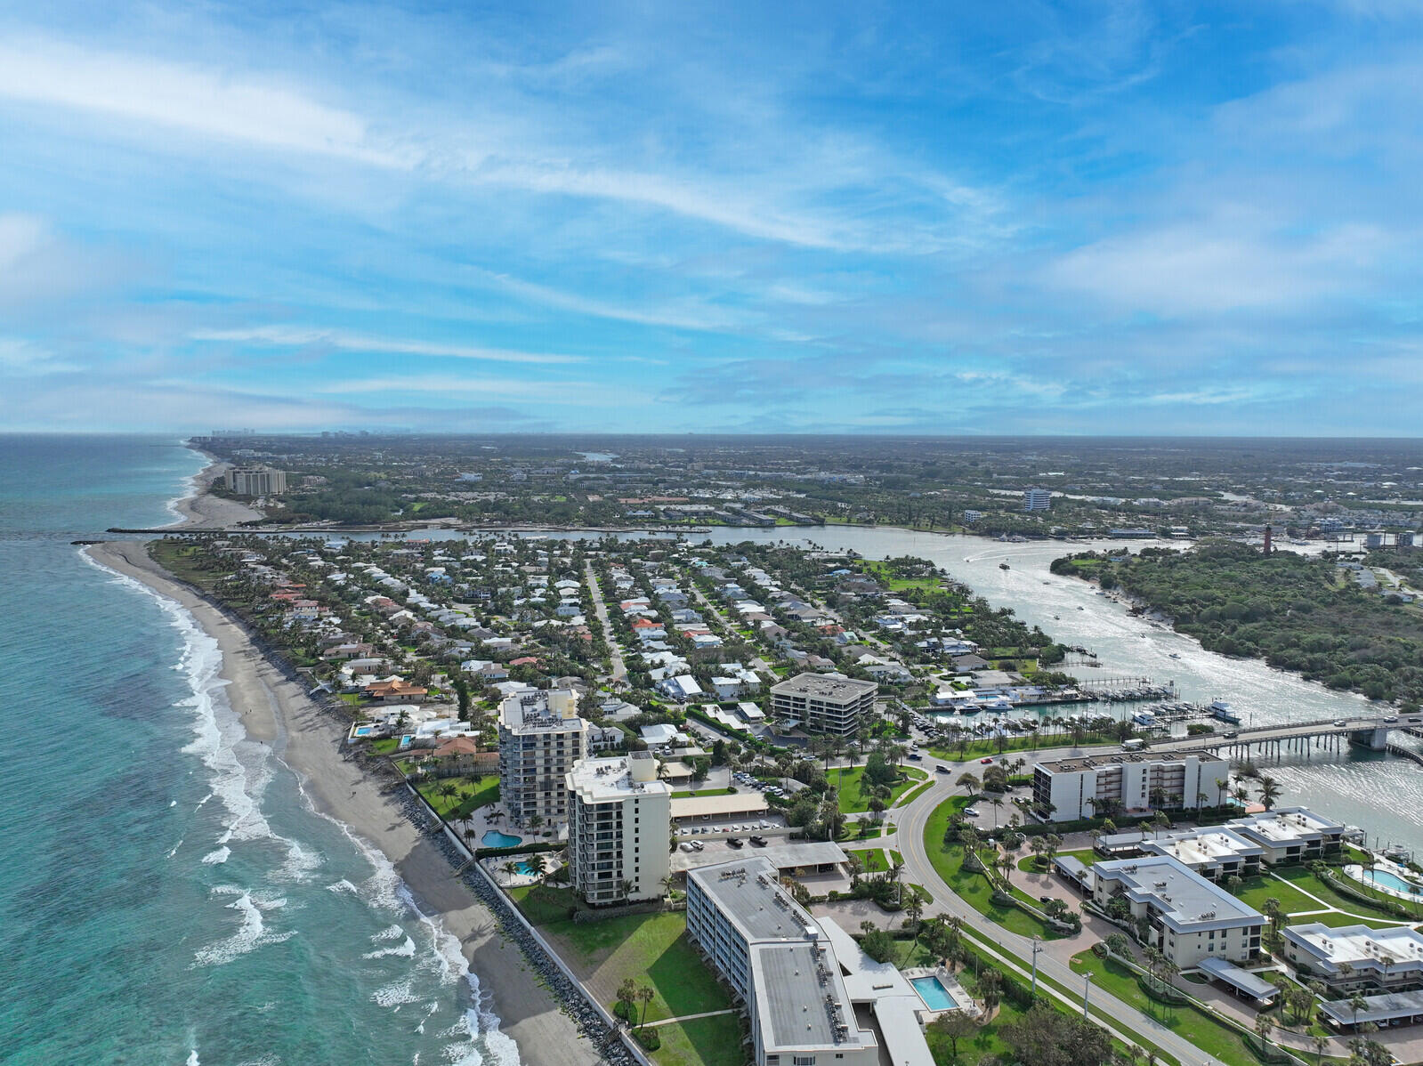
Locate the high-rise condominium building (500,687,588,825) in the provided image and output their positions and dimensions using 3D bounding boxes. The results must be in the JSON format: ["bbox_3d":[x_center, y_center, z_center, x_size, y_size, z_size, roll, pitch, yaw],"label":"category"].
[{"bbox_3d":[-56.240,70.400,325.070,27.150,34.530,50.120,-1,6,-13],"label":"high-rise condominium building"}]

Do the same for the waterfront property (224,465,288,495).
[{"bbox_3d":[-826.460,-90.050,1792.660,98.000,42.000,62.000,-3,7,-26],"label":"waterfront property"}]

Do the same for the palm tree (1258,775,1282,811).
[{"bbox_3d":[179.650,84.400,316.490,7.850,12.910,7.850,0,6,0],"label":"palm tree"}]

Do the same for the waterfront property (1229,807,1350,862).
[{"bbox_3d":[169.100,89.070,289.590,30.500,7.200,19.000,-2,6,-16],"label":"waterfront property"}]

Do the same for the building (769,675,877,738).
[{"bbox_3d":[48.020,71.780,418.670,35.640,15.120,33.810,4,7,33],"label":"building"}]

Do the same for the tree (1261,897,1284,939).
[{"bbox_3d":[135.430,92.980,237.810,4.820,10.820,4.820,0,6,0],"label":"tree"}]

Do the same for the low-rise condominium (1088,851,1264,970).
[{"bbox_3d":[113.800,92.600,243.490,24.000,9.500,35.000,-1,6,-13],"label":"low-rise condominium"}]

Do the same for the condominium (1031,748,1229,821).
[{"bbox_3d":[134.900,81.460,319.780,63.500,15.800,14.500,-1,6,-12],"label":"condominium"}]

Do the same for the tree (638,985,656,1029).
[{"bbox_3d":[-13.210,96.190,200.010,3.490,9.310,3.490,0,6,0],"label":"tree"}]

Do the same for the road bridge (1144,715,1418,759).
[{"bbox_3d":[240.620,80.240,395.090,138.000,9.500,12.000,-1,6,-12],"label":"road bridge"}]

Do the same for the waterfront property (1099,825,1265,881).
[{"bbox_3d":[135.800,90.380,276.190,35.000,7.200,20.500,-2,6,-16],"label":"waterfront property"}]

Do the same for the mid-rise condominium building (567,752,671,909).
[{"bbox_3d":[-25.400,78.610,270.350,27.300,30.800,33.000,-1,6,-11],"label":"mid-rise condominium building"}]

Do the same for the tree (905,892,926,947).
[{"bbox_3d":[48.150,91.100,232.670,4.590,13.060,4.590,0,6,0],"label":"tree"}]

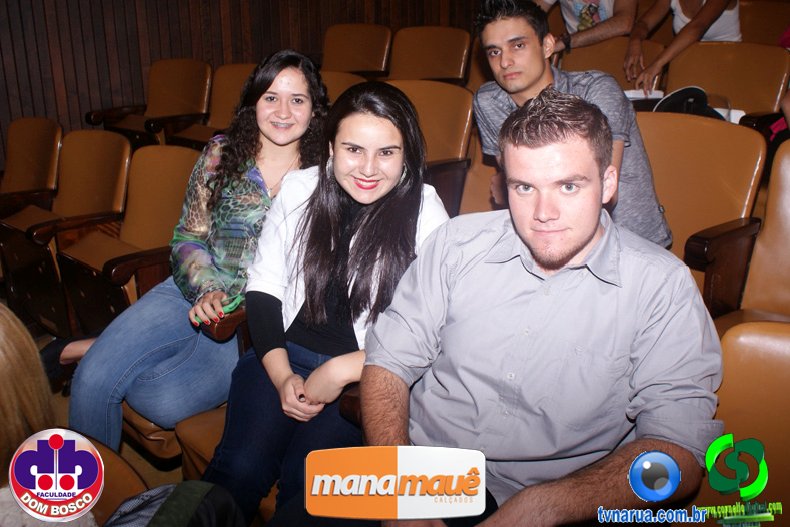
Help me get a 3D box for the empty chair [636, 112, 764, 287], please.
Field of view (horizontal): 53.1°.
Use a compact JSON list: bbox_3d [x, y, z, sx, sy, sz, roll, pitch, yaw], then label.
[{"bbox_3d":[0.689,0.019,2.260,0.520,0.850,0.550,-16,25,-40],"label":"empty chair"}]

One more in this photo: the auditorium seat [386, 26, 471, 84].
[{"bbox_3d":[0.074,-0.770,4.066,0.550,0.850,0.520,16,24,38],"label":"auditorium seat"}]

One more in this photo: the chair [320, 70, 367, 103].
[{"bbox_3d":[-0.389,-0.342,3.257,0.550,0.850,0.520,17,24,39],"label":"chair"}]

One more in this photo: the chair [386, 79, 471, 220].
[{"bbox_3d":[-0.020,-0.228,2.934,0.550,0.850,0.520,18,25,41],"label":"chair"}]

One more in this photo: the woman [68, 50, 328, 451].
[{"bbox_3d":[-0.440,0.120,1.901,0.500,1.210,0.660,12,21,32],"label":"woman"}]

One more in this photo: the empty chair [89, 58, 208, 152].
[{"bbox_3d":[-1.158,-0.559,3.873,0.550,0.850,0.520,15,23,36],"label":"empty chair"}]

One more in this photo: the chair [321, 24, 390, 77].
[{"bbox_3d":[-0.310,-0.879,4.375,0.550,0.850,0.520,15,24,37],"label":"chair"}]

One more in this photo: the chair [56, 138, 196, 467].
[{"bbox_3d":[-0.856,0.098,2.558,0.520,0.860,0.560,-17,24,-42],"label":"chair"}]

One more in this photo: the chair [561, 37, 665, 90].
[{"bbox_3d":[0.815,-0.543,3.420,0.550,0.850,0.520,18,25,41],"label":"chair"}]

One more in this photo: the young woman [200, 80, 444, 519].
[{"bbox_3d":[-0.141,0.258,1.546,0.480,1.170,0.650,9,20,27],"label":"young woman"}]

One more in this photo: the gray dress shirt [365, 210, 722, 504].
[{"bbox_3d":[0.233,0.207,1.318,0.570,0.560,0.380,14,22,36],"label":"gray dress shirt"}]

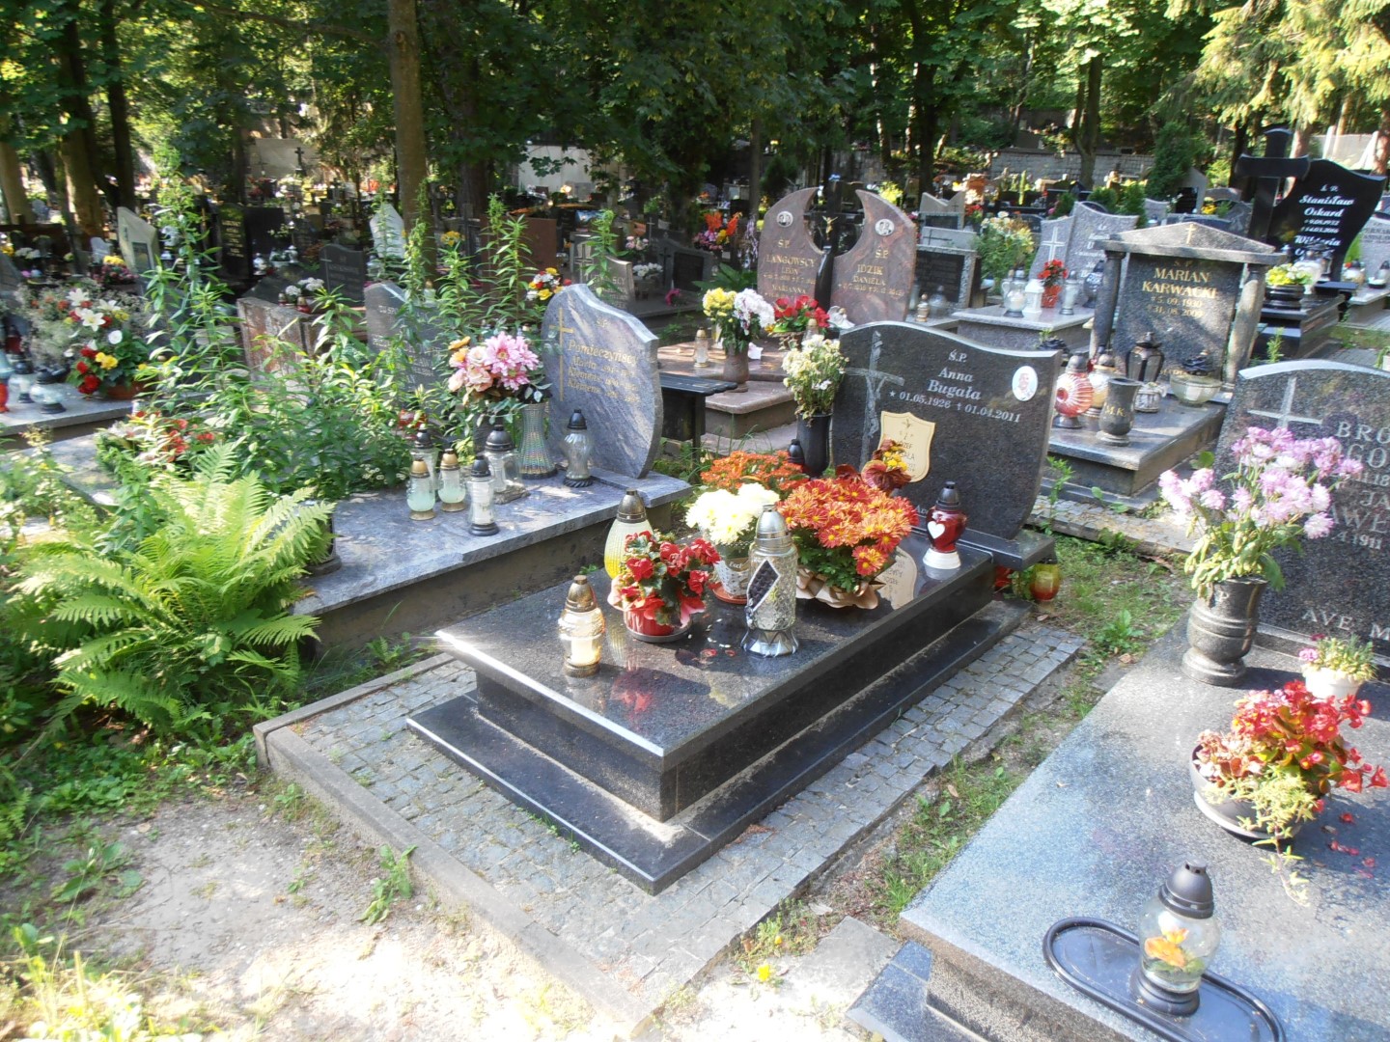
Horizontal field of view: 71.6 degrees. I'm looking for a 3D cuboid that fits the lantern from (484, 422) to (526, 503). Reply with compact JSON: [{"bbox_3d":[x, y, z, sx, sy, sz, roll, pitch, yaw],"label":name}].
[{"bbox_3d":[-0.778,-0.247,3.893,0.145,0.285,0.145,18,25,38],"label":"lantern"}]

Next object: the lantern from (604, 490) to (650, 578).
[{"bbox_3d":[-0.185,0.071,2.848,0.159,0.334,0.159,0,21,-4],"label":"lantern"}]

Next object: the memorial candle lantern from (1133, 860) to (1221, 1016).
[{"bbox_3d":[0.767,0.647,1.515,0.125,0.256,0.125,18,25,38],"label":"memorial candle lantern"}]

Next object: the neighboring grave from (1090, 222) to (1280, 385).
[{"bbox_3d":[2.986,-1.363,5.958,1.006,0.927,0.222,18,24,37],"label":"neighboring grave"}]

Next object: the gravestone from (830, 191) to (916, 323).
[{"bbox_3d":[1.189,-1.640,6.409,0.624,1.044,0.120,17,26,40],"label":"gravestone"}]

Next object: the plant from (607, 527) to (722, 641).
[{"bbox_3d":[-0.087,0.174,2.712,0.295,0.275,0.270,-1,20,-2],"label":"plant"}]

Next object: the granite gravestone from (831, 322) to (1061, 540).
[{"bbox_3d":[0.818,-0.337,3.326,0.797,0.664,0.068,17,26,39],"label":"granite gravestone"}]

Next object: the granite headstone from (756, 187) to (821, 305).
[{"bbox_3d":[0.739,-1.892,7.004,0.598,1.015,0.121,18,26,38],"label":"granite headstone"}]

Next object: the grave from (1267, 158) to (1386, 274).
[{"bbox_3d":[6.060,-2.892,9.281,0.854,1.099,0.100,17,26,39],"label":"grave"}]

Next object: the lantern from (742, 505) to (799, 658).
[{"bbox_3d":[0.207,0.151,2.490,0.145,0.385,0.145,1,20,0],"label":"lantern"}]

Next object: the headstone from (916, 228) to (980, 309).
[{"bbox_3d":[2.292,-2.296,8.731,0.592,0.636,0.155,21,29,40],"label":"headstone"}]

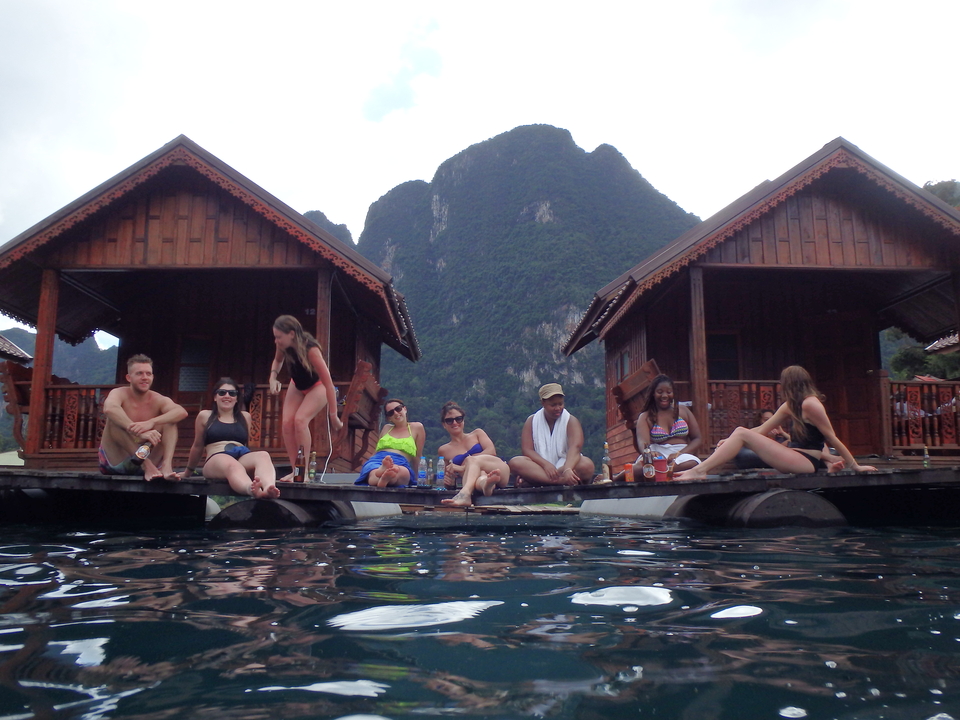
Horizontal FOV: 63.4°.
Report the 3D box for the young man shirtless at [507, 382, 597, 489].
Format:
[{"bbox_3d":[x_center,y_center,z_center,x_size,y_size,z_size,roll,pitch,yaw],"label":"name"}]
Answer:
[{"bbox_3d":[0.575,0.595,6.240,0.700,0.820,0.600,0,-10,0],"label":"young man shirtless"}]

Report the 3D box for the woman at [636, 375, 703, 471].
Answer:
[{"bbox_3d":[1.554,0.548,6.400,0.540,0.840,0.600,-1,-10,8],"label":"woman"}]

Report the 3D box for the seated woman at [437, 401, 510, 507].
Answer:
[{"bbox_3d":[-0.027,0.706,6.068,0.540,0.840,0.750,-2,-10,11],"label":"seated woman"}]

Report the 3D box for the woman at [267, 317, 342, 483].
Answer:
[{"bbox_3d":[-1.384,0.303,6.158,0.500,1.310,0.520,-5,-11,26],"label":"woman"}]

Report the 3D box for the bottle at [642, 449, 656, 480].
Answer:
[{"bbox_3d":[1.312,0.803,6.011,0.073,0.265,0.073,0,-10,0],"label":"bottle"}]

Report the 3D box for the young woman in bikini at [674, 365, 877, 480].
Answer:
[{"bbox_3d":[2.224,0.479,5.905,1.430,0.840,0.570,0,-10,-3],"label":"young woman in bikini"}]

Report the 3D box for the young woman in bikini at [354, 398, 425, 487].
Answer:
[{"bbox_3d":[-0.714,0.640,6.333,0.550,0.780,0.950,0,-10,0],"label":"young woman in bikini"}]

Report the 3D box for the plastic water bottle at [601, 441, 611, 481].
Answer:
[{"bbox_3d":[0.975,0.786,6.034,0.077,0.305,0.077,0,-10,0],"label":"plastic water bottle"}]

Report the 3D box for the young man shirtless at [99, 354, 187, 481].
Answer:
[{"bbox_3d":[-2.568,0.460,5.908,0.570,0.880,0.680,6,-12,-33],"label":"young man shirtless"}]

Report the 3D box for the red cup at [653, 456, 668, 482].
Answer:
[{"bbox_3d":[1.409,0.856,6.063,0.130,0.185,0.130,0,-10,0],"label":"red cup"}]

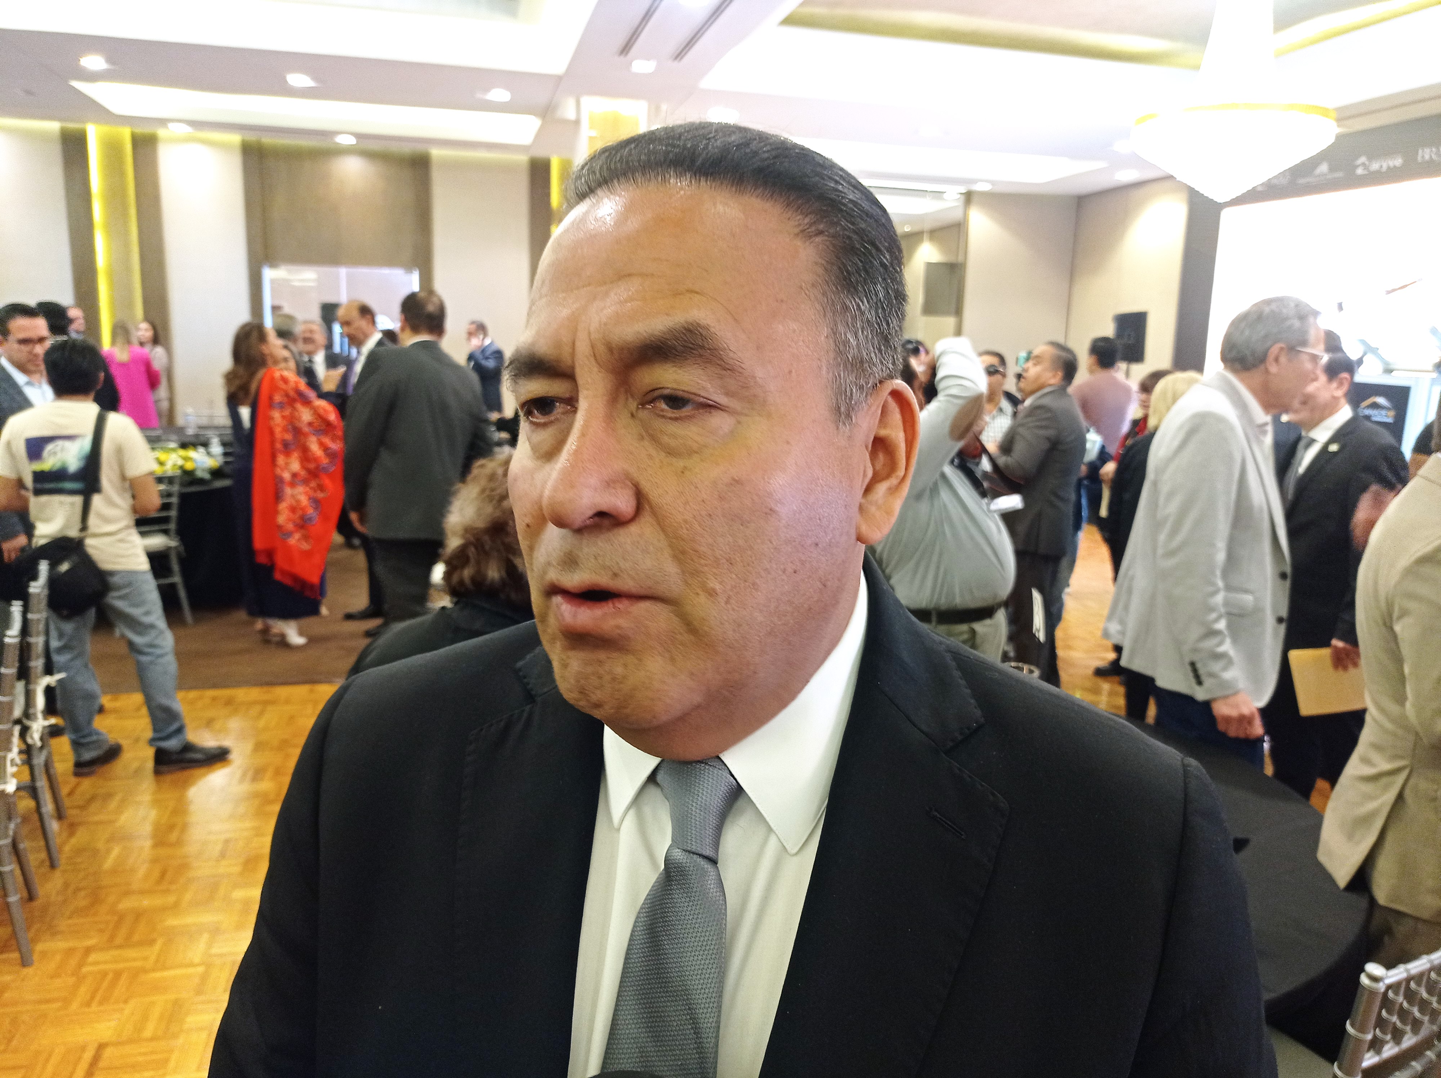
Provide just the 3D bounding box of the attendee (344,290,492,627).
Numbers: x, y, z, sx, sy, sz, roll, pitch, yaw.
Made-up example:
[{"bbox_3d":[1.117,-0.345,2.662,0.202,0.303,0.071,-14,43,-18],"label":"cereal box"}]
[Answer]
[{"bbox_3d":[-1.315,-0.136,5.061,0.600,1.800,0.380,-3,11,-21],"label":"attendee"}]

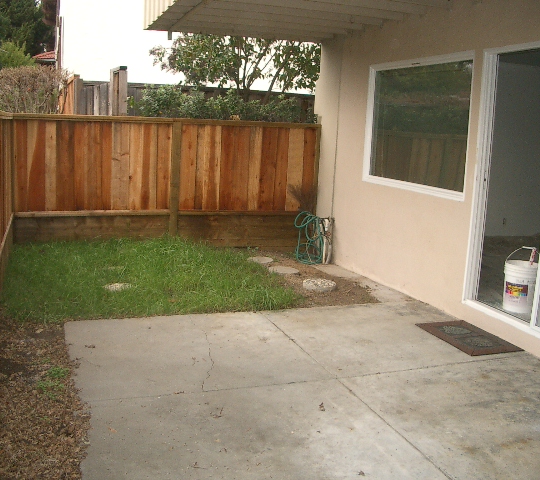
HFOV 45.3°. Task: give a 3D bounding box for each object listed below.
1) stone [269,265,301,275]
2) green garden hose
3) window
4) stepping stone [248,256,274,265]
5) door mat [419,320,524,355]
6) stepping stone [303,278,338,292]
[{"bbox_3d":[0.157,0.330,7.067,0.330,0.045,0.330,2,10,0],"label":"stone"},{"bbox_3d":[0.481,-0.030,7.534,0.408,0.597,0.330,-2,11,-20],"label":"green garden hose"},{"bbox_3d":[1.348,-1.070,6.057,0.080,1.209,1.756,-2,11,-20],"label":"window"},{"bbox_3d":[-0.110,0.237,7.548,0.310,0.045,0.310,2,10,0],"label":"stepping stone"},{"bbox_3d":[1.520,0.739,4.981,0.462,0.016,0.758,-2,11,-20],"label":"door mat"},{"bbox_3d":[0.488,0.447,6.310,0.325,0.060,0.325,2,10,0],"label":"stepping stone"}]

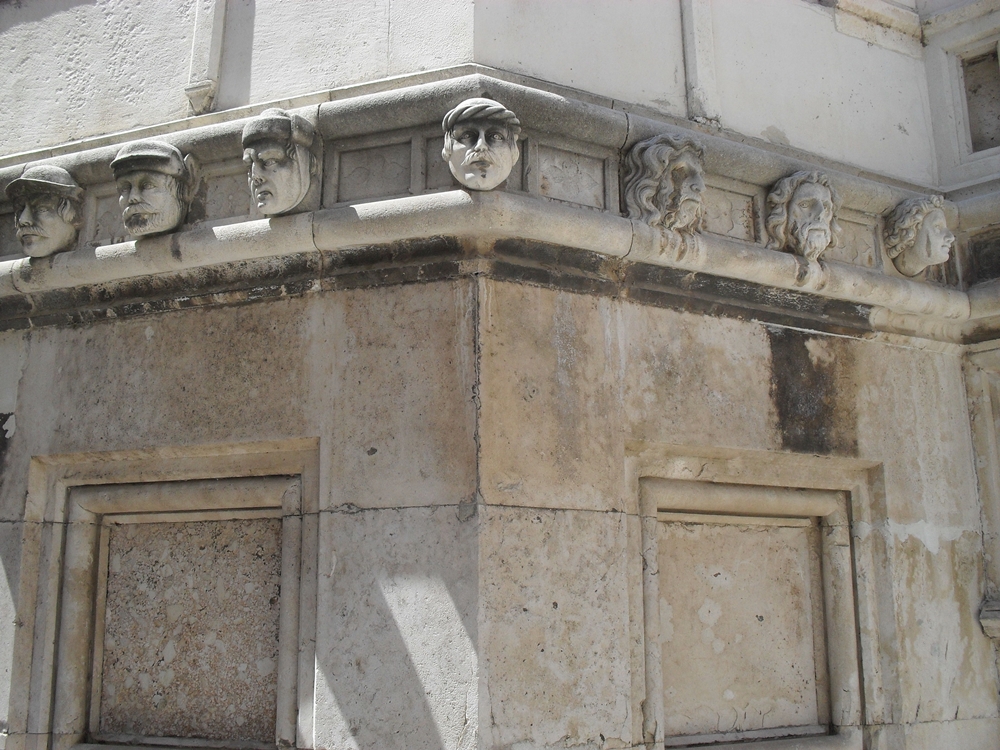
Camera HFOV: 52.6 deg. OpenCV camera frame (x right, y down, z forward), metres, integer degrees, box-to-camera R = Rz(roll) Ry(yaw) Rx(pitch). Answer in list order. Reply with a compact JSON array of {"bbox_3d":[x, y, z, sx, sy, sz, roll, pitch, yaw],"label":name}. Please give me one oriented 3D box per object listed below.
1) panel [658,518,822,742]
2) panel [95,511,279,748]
[{"bbox_3d":[0.881,0.928,3.746,0.733,0.740,0.060,6,-13,-28],"label":"panel"},{"bbox_3d":[-1.129,0.918,3.691,0.791,0.763,0.060,-5,-13,23],"label":"panel"}]

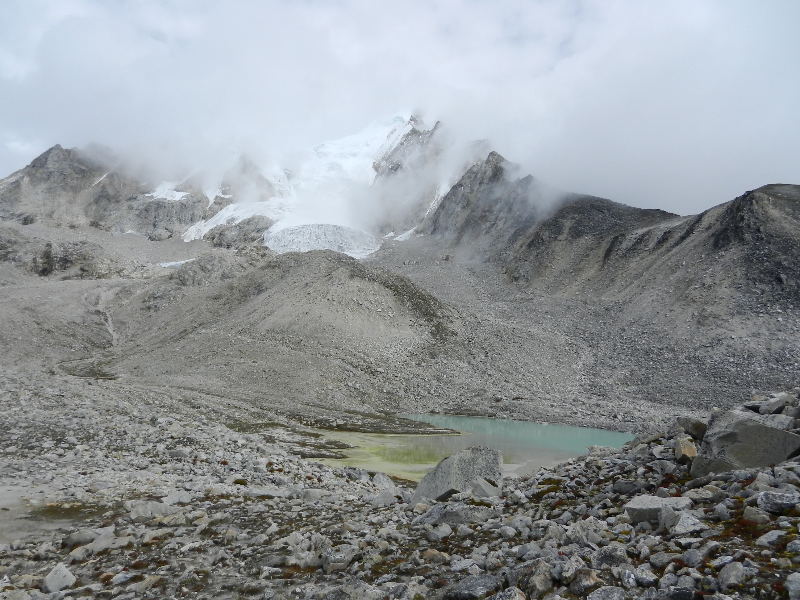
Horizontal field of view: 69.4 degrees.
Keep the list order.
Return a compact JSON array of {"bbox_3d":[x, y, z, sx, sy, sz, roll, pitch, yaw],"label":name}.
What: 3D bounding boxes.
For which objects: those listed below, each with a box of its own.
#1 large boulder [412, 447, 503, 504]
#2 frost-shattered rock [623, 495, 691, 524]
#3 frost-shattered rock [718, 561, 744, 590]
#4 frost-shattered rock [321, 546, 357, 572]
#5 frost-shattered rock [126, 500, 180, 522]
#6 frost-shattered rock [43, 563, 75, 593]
[{"bbox_3d":[1.254,3.827,12.600,1.900,1.100,1.300,0,-1,0],"label":"large boulder"},{"bbox_3d":[3.922,3.198,8.800,1.030,0.340,0.600,0,-1,0],"label":"frost-shattered rock"},{"bbox_3d":[3.270,2.718,5.700,0.250,0.240,0.240,0,-1,0],"label":"frost-shattered rock"},{"bbox_3d":[-0.690,2.997,6.700,0.410,0.250,0.320,0,-1,0],"label":"frost-shattered rock"},{"bbox_3d":[-4.607,3.953,10.800,0.980,0.330,0.600,0,-1,0],"label":"frost-shattered rock"},{"bbox_3d":[-3.605,2.930,6.100,0.320,0.260,0.250,0,-1,0],"label":"frost-shattered rock"}]

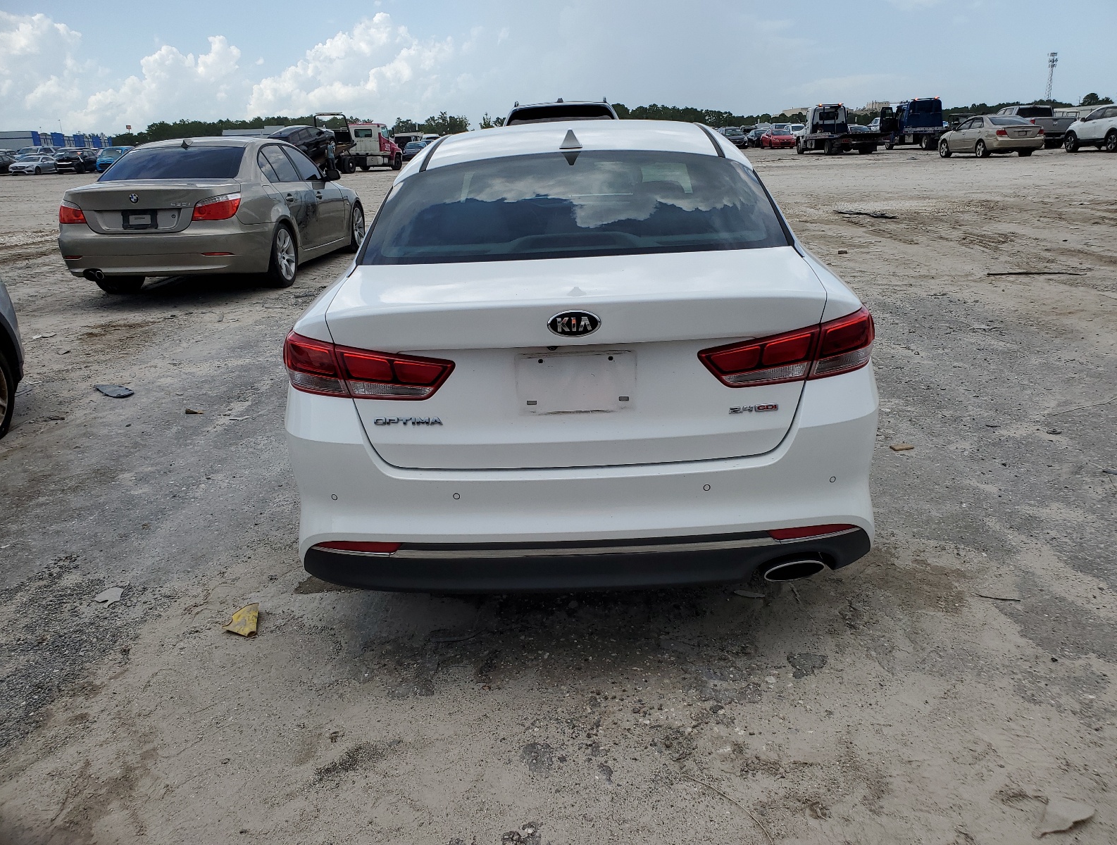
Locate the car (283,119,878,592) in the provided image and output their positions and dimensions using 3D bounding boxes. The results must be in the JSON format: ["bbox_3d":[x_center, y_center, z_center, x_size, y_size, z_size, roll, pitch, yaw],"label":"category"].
[{"bbox_3d":[0.095,-0.796,4.406,1.860,1.470,4.850,-2,19,2],"label":"car"}]

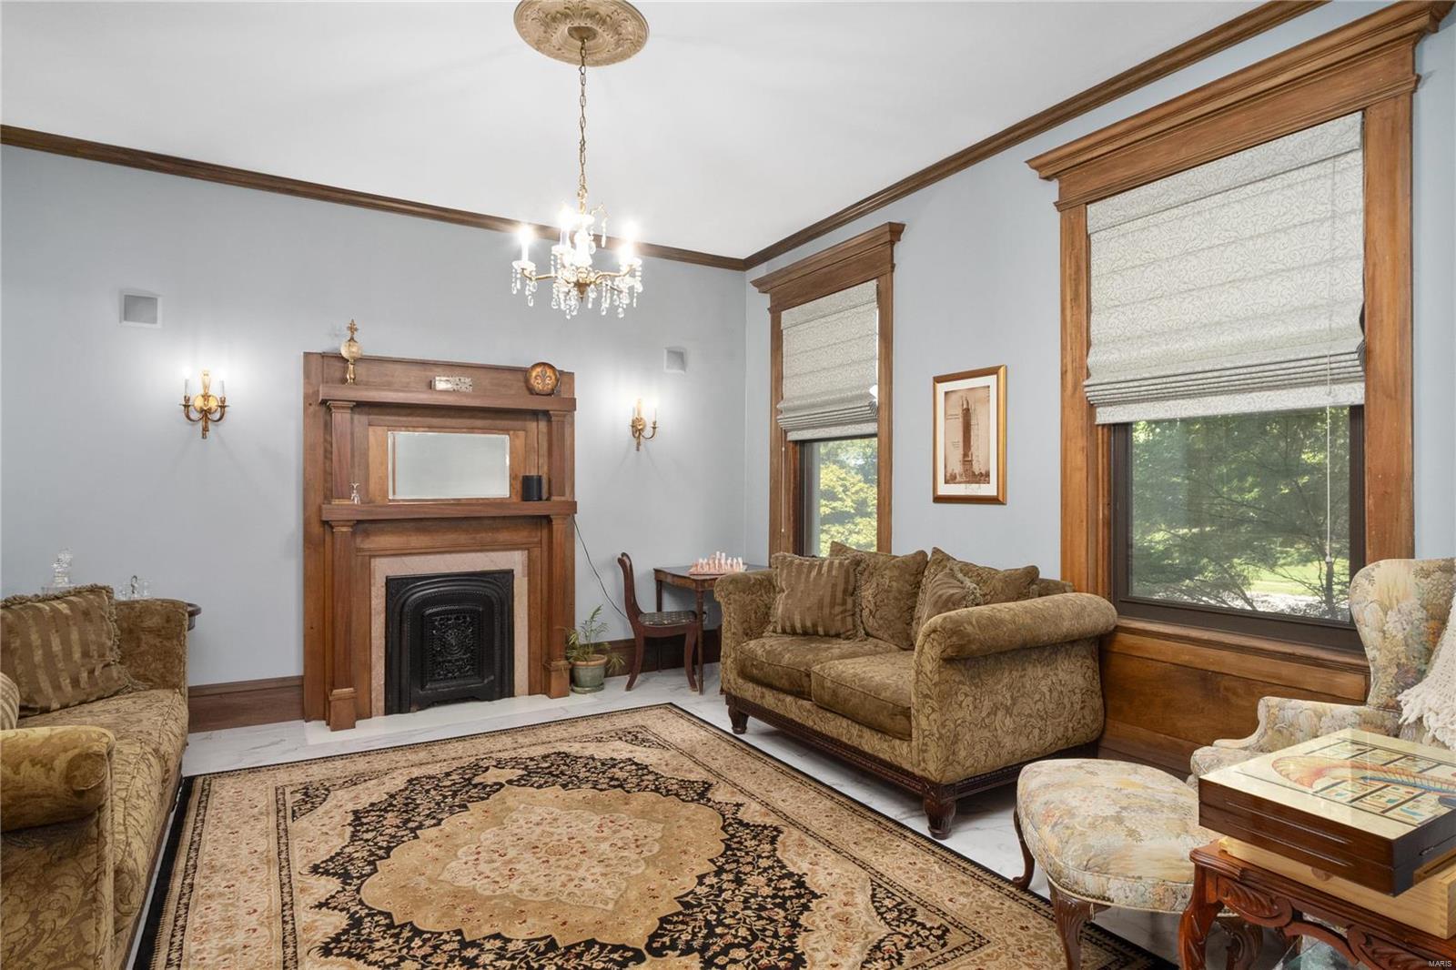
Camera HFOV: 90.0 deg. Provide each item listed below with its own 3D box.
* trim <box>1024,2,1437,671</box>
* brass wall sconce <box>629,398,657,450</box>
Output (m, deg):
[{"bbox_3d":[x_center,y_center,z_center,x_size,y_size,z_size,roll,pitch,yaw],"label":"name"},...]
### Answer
[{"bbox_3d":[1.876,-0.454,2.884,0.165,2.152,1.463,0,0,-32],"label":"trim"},{"bbox_3d":[-0.613,-0.436,5.197,0.185,0.356,0.125,0,0,-32],"label":"brass wall sconce"}]

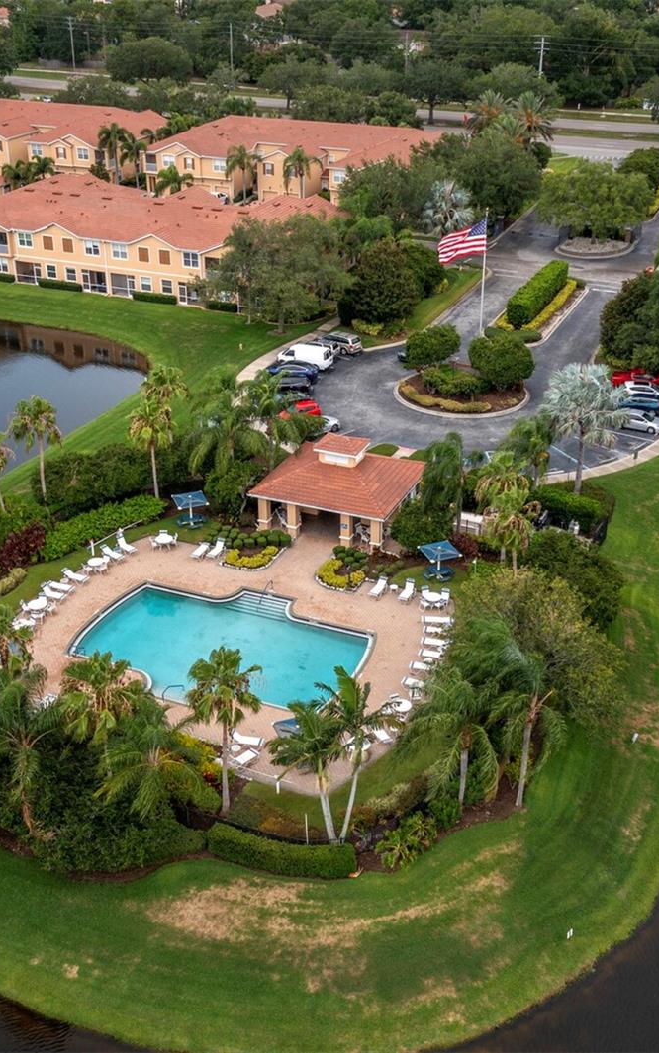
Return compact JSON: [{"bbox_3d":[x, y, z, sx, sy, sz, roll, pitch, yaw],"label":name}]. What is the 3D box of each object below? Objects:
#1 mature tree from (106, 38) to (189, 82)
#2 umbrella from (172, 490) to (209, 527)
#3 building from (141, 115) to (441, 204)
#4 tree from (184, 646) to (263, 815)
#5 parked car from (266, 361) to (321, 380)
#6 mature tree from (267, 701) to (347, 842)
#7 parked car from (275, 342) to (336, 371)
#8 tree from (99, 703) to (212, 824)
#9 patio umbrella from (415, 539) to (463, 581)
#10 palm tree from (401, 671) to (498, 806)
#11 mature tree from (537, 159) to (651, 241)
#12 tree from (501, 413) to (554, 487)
[{"bbox_3d":[-39.793,-102.915,272.499,18.500,9.600,18.500,0,28,0],"label":"mature tree"},{"bbox_3d":[-9.704,-1.020,86.604,2.050,2.280,2.050,-11,29,-19],"label":"umbrella"},{"bbox_3d":[-2.762,-53.402,178.879,42.500,9.100,22.000,11,30,20],"label":"building"},{"bbox_3d":[-5.140,10.580,61.660,3.860,10.330,3.860,-1,29,0],"label":"tree"},{"bbox_3d":[-3.409,-14.544,113.180,4.500,1.450,1.800,7,29,14],"label":"parked car"},{"bbox_3d":[-1.050,12.370,60.270,3.870,8.440,3.870,-1,29,0],"label":"mature tree"},{"bbox_3d":[-2.300,-16.570,119.750,5.500,2.100,2.020,15,32,26],"label":"parked car"},{"bbox_3d":[-8.503,12.324,61.318,5.790,6.650,5.790,-1,28,0],"label":"tree"},{"bbox_3d":[7.345,2.437,81.163,2.120,2.440,2.120,-12,30,-20],"label":"patio umbrella"},{"bbox_3d":[5.834,10.811,59.924,4.900,7.600,4.900,0,28,0],"label":"palm tree"},{"bbox_3d":[32.760,-39.721,151.851,13.500,9.800,13.000,0,28,0],"label":"mature tree"},{"bbox_3d":[15.060,-5.479,94.186,4.090,6.660,4.090,-1,28,0],"label":"tree"}]

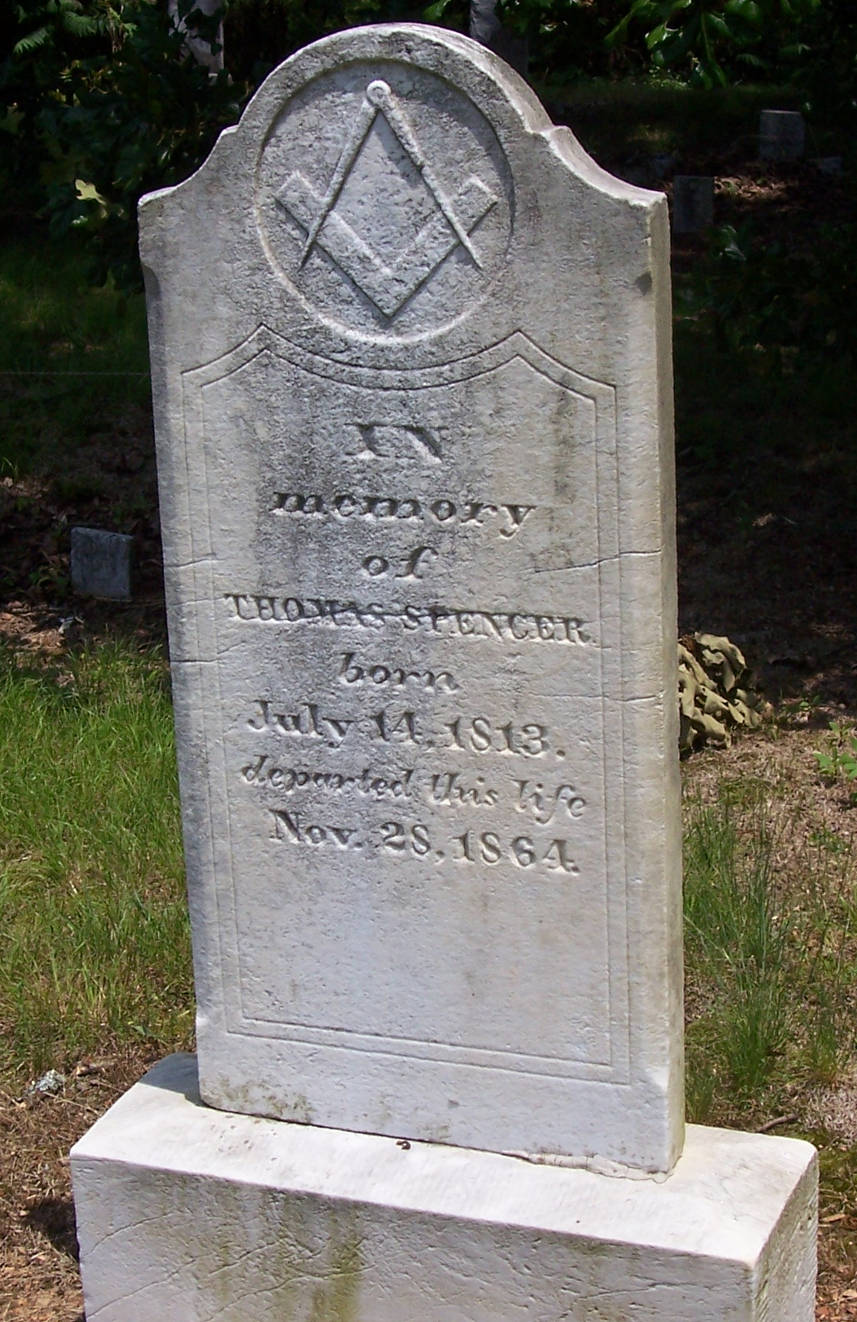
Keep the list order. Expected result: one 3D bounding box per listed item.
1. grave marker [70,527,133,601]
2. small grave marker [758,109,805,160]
[{"bbox_3d":[-0.736,-0.228,6.174,0.149,0.152,0.050,7,19,18],"label":"grave marker"},{"bbox_3d":[1.674,-2.471,12.687,0.212,0.228,0.070,5,19,23],"label":"small grave marker"}]

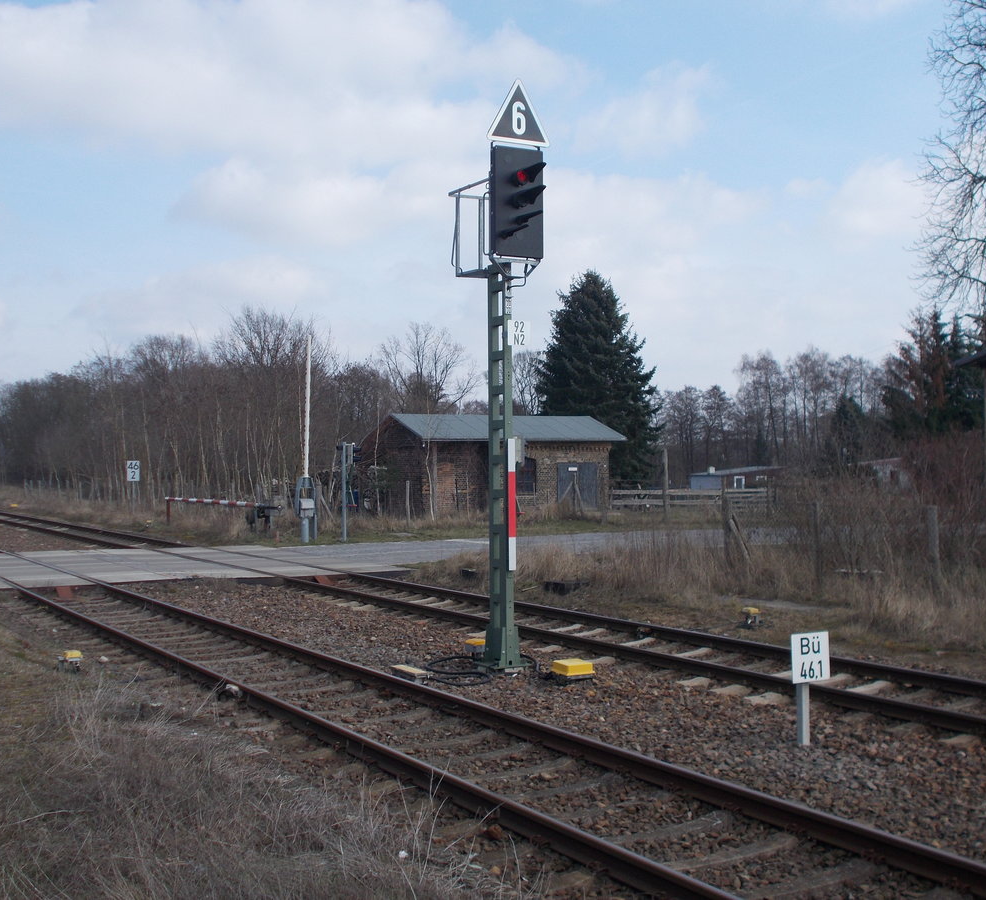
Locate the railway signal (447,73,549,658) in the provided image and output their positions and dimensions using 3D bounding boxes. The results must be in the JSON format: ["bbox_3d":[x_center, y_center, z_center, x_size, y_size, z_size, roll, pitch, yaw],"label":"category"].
[{"bbox_3d":[0.127,-0.796,15.057,0.800,6.520,1.220,0,-1,-32],"label":"railway signal"}]

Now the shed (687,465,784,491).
[{"bbox_3d":[14.749,2.116,81.463,4.900,2.400,2.900,0,-1,-30],"label":"shed"}]

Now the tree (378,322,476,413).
[{"bbox_3d":[-3.620,-2.183,78.025,5.900,10.360,5.600,-1,-1,0],"label":"tree"}]

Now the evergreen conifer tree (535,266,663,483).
[{"bbox_3d":[5.458,-3.235,70.035,6.300,12.140,6.300,-1,-1,0],"label":"evergreen conifer tree"}]

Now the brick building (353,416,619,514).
[{"bbox_3d":[0.138,0.575,57.294,9.710,4.070,5.440,0,-1,-30],"label":"brick building"}]

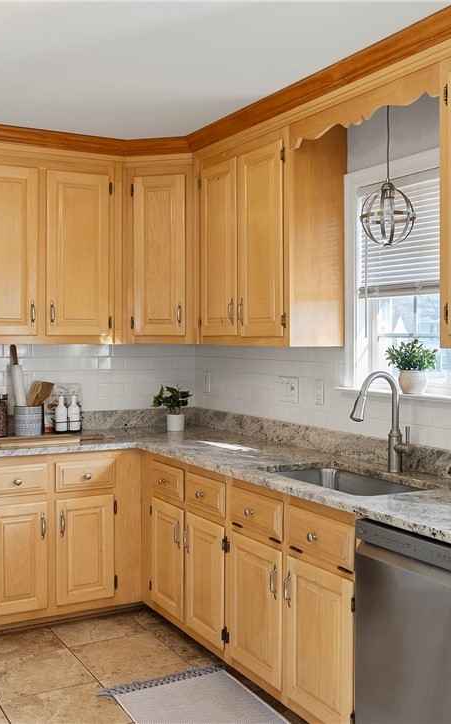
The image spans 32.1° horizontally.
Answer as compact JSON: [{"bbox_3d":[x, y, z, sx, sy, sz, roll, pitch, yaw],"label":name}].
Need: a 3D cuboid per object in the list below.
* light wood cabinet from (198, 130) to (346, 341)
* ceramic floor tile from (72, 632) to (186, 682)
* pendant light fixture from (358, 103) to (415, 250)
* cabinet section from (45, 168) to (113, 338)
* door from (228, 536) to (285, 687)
[{"bbox_3d":[0.180,-0.548,3.803,0.315,0.940,0.882,-1,2,-29],"label":"light wood cabinet"},{"bbox_3d":[-0.448,1.318,3.518,0.406,0.010,0.406,-1,2,-29],"label":"ceramic floor tile"},{"bbox_3d":[0.627,-0.743,3.011,0.214,0.595,0.214,0,2,0],"label":"pendant light fixture"},{"bbox_3d":[-0.820,-0.557,4.165,0.334,0.840,0.250,-1,1,-29],"label":"cabinet section"},{"bbox_3d":[0.112,0.922,2.972,0.030,0.495,0.382,-1,1,-29],"label":"door"}]

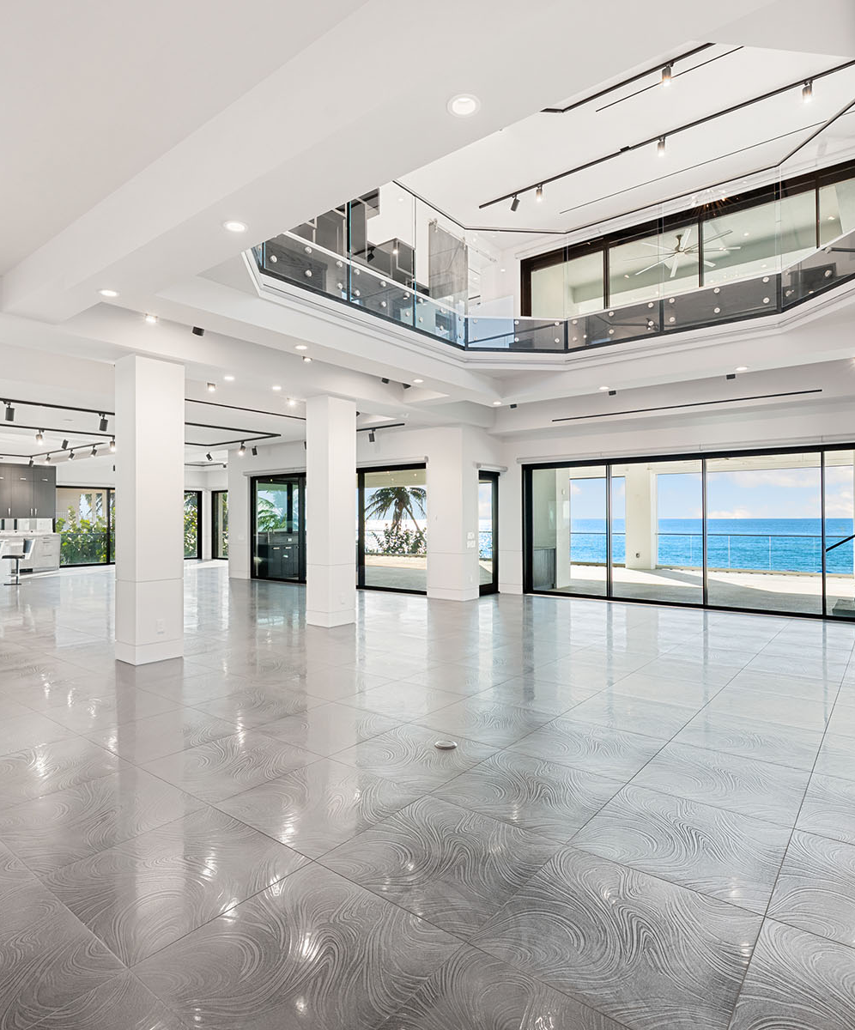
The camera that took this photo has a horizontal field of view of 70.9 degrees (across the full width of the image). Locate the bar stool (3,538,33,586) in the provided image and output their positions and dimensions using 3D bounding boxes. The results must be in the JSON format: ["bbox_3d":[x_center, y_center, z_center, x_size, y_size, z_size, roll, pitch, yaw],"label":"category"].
[{"bbox_3d":[-9.368,1.091,13.749,0.520,1.020,0.460,0,0,-7],"label":"bar stool"}]

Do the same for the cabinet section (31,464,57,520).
[{"bbox_3d":[-11.290,-0.663,17.590,0.360,1.530,0.600,0,0,38],"label":"cabinet section"}]

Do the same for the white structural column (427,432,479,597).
[{"bbox_3d":[0.520,-0.011,11.502,0.600,3.194,0.810,0,0,38],"label":"white structural column"}]

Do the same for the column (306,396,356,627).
[{"bbox_3d":[-1.382,-0.030,8.637,0.505,3.194,0.505,0,0,38],"label":"column"}]

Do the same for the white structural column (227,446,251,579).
[{"bbox_3d":[-4.589,0.004,15.378,0.420,3.216,0.800,0,0,38],"label":"white structural column"}]

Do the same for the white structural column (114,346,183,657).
[{"bbox_3d":[-3.026,-0.044,6.502,0.505,3.194,0.505,0,0,38],"label":"white structural column"}]

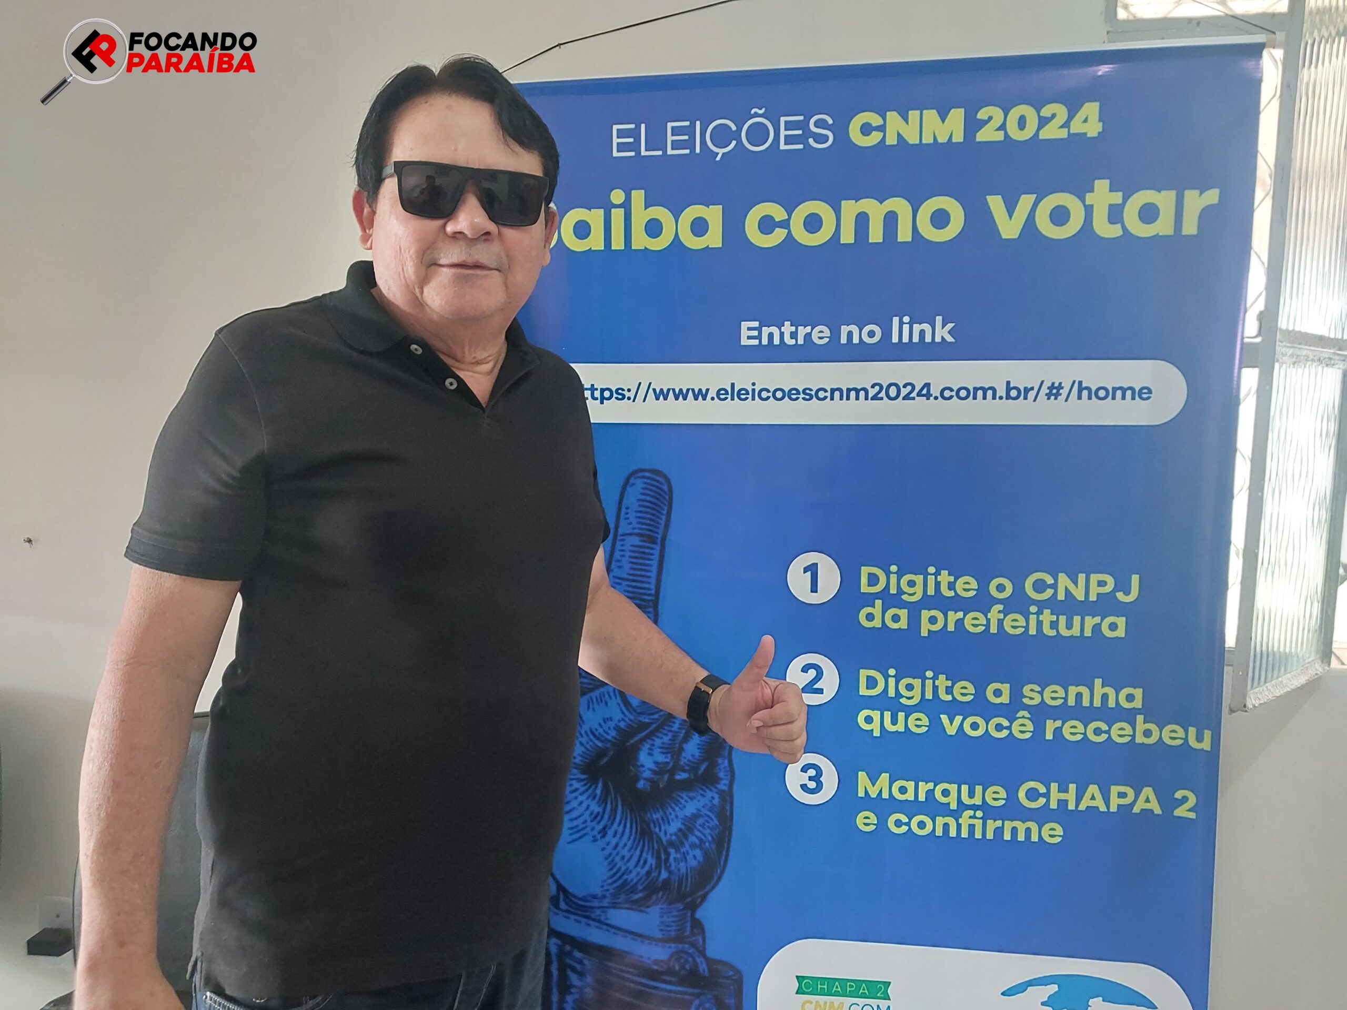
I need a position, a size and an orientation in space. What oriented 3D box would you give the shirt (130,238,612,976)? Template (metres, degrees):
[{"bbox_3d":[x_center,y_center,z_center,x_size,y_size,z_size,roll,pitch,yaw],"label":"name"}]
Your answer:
[{"bbox_3d":[-0.269,0.091,1.178,0.530,0.690,0.340,0,5,-35],"label":"shirt"}]

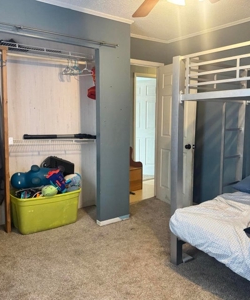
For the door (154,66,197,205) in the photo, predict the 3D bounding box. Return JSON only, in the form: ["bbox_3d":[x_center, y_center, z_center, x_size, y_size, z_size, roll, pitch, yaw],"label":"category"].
[{"bbox_3d":[0.713,-0.202,3.943,0.040,2.007,0.771,-4,7,-31],"label":"door"}]

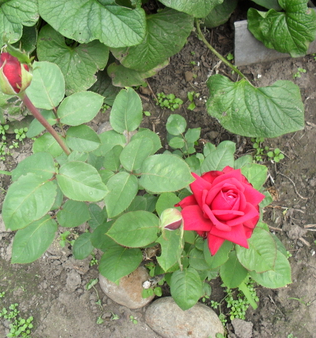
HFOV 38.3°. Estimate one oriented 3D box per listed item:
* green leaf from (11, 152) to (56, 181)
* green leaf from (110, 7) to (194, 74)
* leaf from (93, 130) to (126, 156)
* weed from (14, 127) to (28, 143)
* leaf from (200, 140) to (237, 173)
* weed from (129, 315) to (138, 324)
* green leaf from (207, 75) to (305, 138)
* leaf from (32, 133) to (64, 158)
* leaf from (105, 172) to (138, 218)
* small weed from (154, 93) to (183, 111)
[{"bbox_3d":[-0.189,0.001,0.690,0.062,0.018,0.062,-3,70,-8],"label":"green leaf"},{"bbox_3d":[-0.015,-0.298,1.047,0.194,0.080,0.180,6,58,3],"label":"green leaf"},{"bbox_3d":[-0.077,-0.036,0.690,0.053,0.013,0.043,-15,69,-9],"label":"leaf"},{"bbox_3d":[-0.313,-0.079,1.037,0.032,0.025,0.033,0,58,0],"label":"weed"},{"bbox_3d":[0.105,-0.018,0.766,0.056,0.025,0.082,27,62,16],"label":"leaf"},{"bbox_3d":[-0.042,0.261,0.789,0.014,0.009,0.015,0,55,0],"label":"weed"},{"bbox_3d":[0.201,-0.128,0.930,0.189,0.050,0.128,-10,72,2],"label":"green leaf"},{"bbox_3d":[-0.164,-0.035,0.680,0.046,0.013,0.051,34,68,11],"label":"leaf"},{"bbox_3d":[-0.054,0.040,0.690,0.050,0.018,0.082,27,70,9],"label":"leaf"},{"bbox_3d":[0.027,-0.159,1.075,0.067,0.022,0.040,0,55,0],"label":"small weed"}]

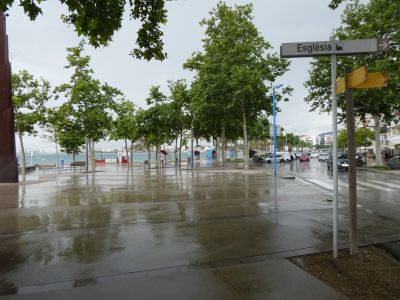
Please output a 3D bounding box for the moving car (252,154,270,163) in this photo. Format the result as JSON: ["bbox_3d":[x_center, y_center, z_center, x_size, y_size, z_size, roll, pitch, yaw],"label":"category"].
[{"bbox_3d":[9.001,1.055,39.000,4.000,1.420,1.750,-1,0,15],"label":"moving car"}]

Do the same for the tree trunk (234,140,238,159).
[{"bbox_3d":[6.397,0.088,49.000,0.300,3.534,0.300,-1,-1,0],"label":"tree trunk"}]

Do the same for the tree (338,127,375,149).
[{"bbox_3d":[23.139,-1.109,41.000,5.000,4.900,5.000,-1,0,0],"label":"tree"}]

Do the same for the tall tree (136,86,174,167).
[{"bbox_3d":[-4.832,-2.527,30.800,4.400,9.052,4.400,-1,-1,0],"label":"tall tree"}]

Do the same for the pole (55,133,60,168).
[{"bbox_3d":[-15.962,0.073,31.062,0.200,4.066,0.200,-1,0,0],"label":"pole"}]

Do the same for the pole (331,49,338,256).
[{"bbox_3d":[2.084,0.027,4.280,0.075,3.280,0.075,-1,-1,0],"label":"pole"}]

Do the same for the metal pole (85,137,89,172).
[{"bbox_3d":[-9.591,0.404,23.600,0.150,3.106,0.150,-1,-1,0],"label":"metal pole"}]

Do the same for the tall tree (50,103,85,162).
[{"bbox_3d":[-13.567,-1.542,28.500,3.700,6.700,3.600,-1,0,0],"label":"tall tree"}]

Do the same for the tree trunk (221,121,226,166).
[{"bbox_3d":[2.903,-0.726,35.000,0.330,5.490,0.330,-1,-1,0],"label":"tree trunk"}]

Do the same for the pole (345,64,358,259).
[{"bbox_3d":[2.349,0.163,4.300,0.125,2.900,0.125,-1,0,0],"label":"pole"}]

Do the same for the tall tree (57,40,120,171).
[{"bbox_3d":[-9.962,-3.967,25.000,6.000,11.810,6.000,-1,-1,0],"label":"tall tree"}]

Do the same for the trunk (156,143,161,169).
[{"bbox_3d":[-4.190,0.656,28.000,0.340,2.450,0.340,-1,0,0],"label":"trunk"}]

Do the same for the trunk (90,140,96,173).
[{"bbox_3d":[-8.579,0.444,22.400,0.340,2.800,0.340,-1,0,0],"label":"trunk"}]

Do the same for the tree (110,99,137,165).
[{"bbox_3d":[-10.074,-2.388,37.000,3.700,8.966,3.700,-1,-1,0],"label":"tree"}]

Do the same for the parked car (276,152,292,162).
[{"bbox_3d":[14.578,1.325,49.000,4.300,1.767,1.800,0,-1,-21],"label":"parked car"}]

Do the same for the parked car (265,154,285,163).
[{"bbox_3d":[12.712,1.449,47.000,3.900,1.475,1.720,0,-1,-18],"label":"parked car"}]

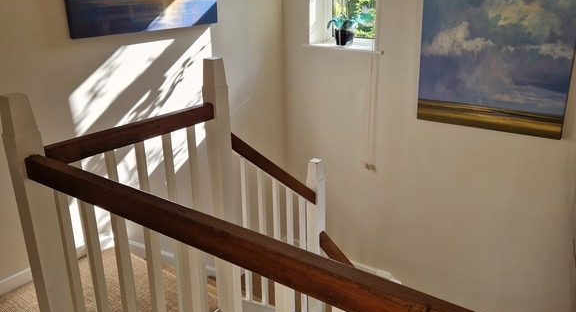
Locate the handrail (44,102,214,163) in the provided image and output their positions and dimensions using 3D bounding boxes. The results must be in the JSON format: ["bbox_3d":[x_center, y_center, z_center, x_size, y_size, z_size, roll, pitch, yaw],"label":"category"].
[{"bbox_3d":[-0.487,-0.080,1.639,0.051,0.062,0.649,13,24,35],"label":"handrail"}]

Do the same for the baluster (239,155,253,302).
[{"bbox_3d":[-0.177,0.328,2.194,0.025,0.675,0.025,13,24,35],"label":"baluster"}]

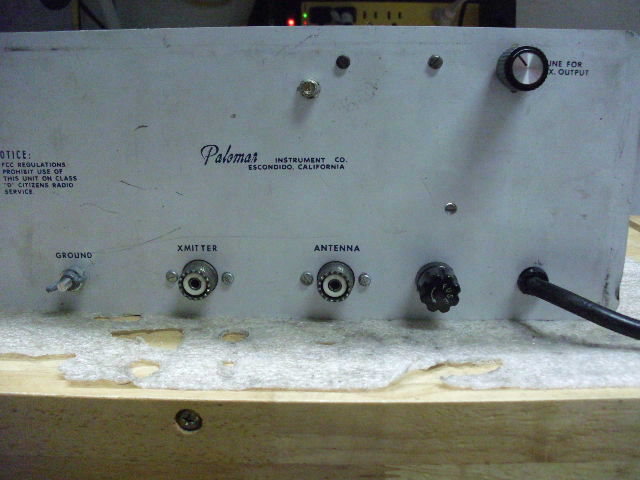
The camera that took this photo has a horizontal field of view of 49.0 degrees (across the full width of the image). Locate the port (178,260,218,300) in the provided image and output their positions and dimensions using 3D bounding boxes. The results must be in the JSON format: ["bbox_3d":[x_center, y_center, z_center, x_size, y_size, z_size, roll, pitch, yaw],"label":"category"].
[{"bbox_3d":[-0.056,0.019,0.319,0.017,0.017,0.011,1,15,3],"label":"port"}]

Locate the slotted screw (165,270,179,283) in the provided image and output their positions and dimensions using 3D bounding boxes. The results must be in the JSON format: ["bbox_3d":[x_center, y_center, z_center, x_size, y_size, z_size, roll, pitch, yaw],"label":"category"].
[{"bbox_3d":[-0.068,0.017,0.323,0.006,0.006,0.002,1,15,3],"label":"slotted screw"}]

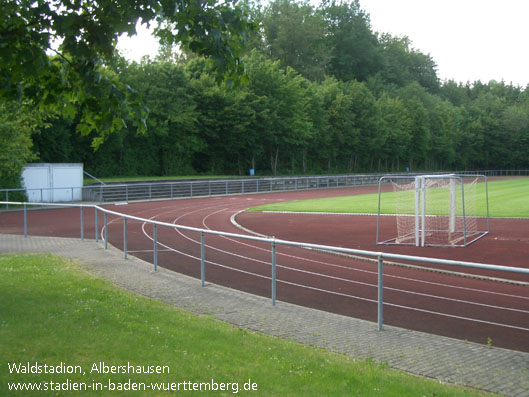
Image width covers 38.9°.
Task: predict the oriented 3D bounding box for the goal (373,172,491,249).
[{"bbox_3d":[5.699,0.280,24.554,2.560,2.060,5.150,1,3,25],"label":"goal"}]

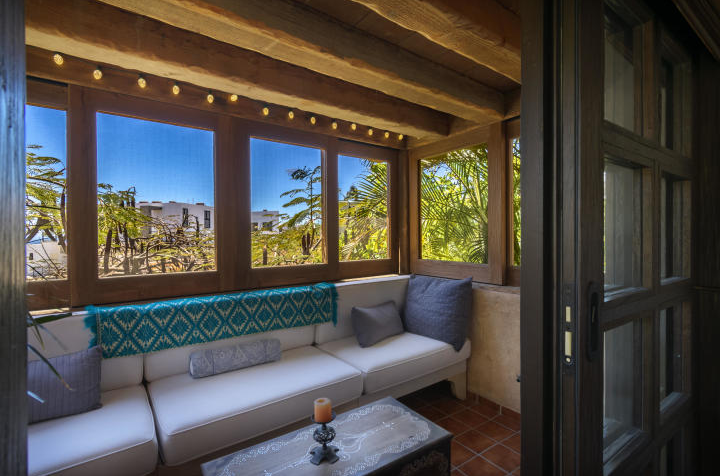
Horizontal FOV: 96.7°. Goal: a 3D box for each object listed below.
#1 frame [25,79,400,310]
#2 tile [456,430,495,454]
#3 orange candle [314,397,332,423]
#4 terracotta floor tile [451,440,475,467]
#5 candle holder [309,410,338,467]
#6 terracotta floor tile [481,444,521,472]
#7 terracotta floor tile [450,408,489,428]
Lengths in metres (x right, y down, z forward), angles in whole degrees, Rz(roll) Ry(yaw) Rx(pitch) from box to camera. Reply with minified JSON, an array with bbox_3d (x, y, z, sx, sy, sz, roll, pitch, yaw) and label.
[{"bbox_3d":[-0.826,-0.243,2.464,2.975,1.280,0.090,0,0,-34],"label":"frame"},{"bbox_3d":[0.760,1.344,2.111,0.194,0.012,0.194,0,0,-34],"label":"tile"},{"bbox_3d":[-0.150,0.719,1.335,0.072,0.070,0.072,0,0,0],"label":"orange candle"},{"bbox_3d":[0.593,1.345,2.000,0.194,0.012,0.194,0,0,-34],"label":"terracotta floor tile"},{"bbox_3d":[-0.149,0.831,1.334,0.104,0.170,0.104,0,0,0],"label":"candle holder"},{"bbox_3d":[0.872,1.343,1.944,0.194,0.012,0.194,0,0,-34],"label":"terracotta floor tile"},{"bbox_3d":[0.816,1.344,2.390,0.194,0.012,0.194,0,0,-34],"label":"terracotta floor tile"}]

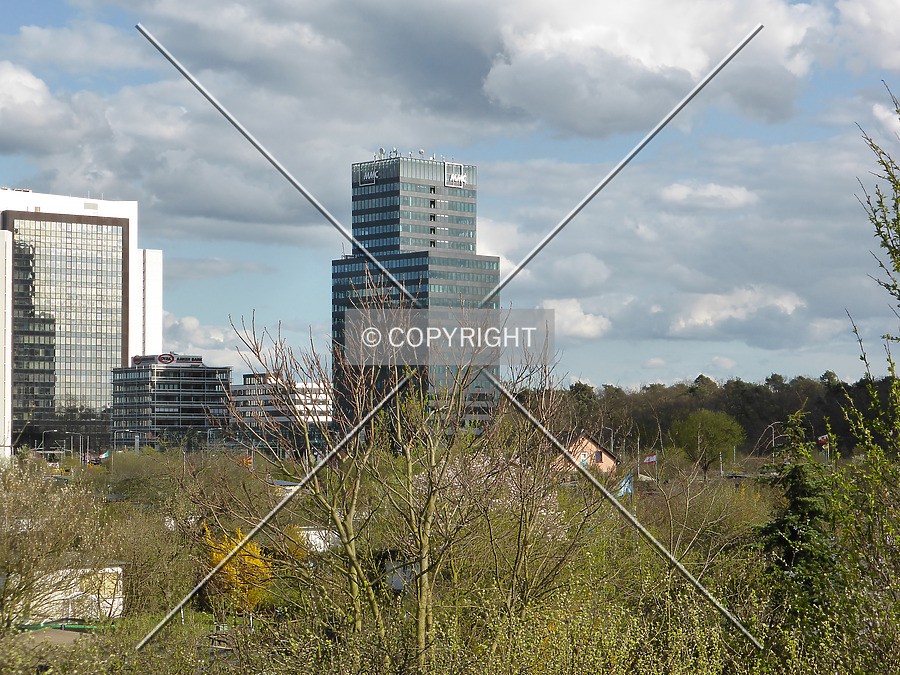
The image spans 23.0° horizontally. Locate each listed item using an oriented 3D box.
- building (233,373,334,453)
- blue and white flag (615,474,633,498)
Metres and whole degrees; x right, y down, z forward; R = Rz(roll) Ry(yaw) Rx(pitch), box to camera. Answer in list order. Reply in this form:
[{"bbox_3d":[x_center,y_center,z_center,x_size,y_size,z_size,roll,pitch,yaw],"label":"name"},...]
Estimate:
[{"bbox_3d":[-51.826,25.888,687.968,17.022,28.574,32.856,3,-4,-43],"label":"building"},{"bbox_3d":[7.873,6.719,100.000,0.800,1.080,0.220,0,-3,0],"label":"blue and white flag"}]

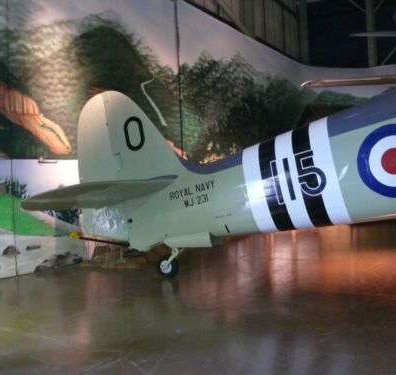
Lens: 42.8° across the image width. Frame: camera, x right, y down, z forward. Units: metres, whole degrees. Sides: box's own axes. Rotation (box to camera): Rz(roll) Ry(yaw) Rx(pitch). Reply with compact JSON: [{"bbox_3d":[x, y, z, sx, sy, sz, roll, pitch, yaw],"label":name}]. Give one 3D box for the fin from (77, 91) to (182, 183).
[{"bbox_3d":[-1.172,-0.761,7.779,1.804,1.559,0.200,-12,-4,22],"label":"fin"}]

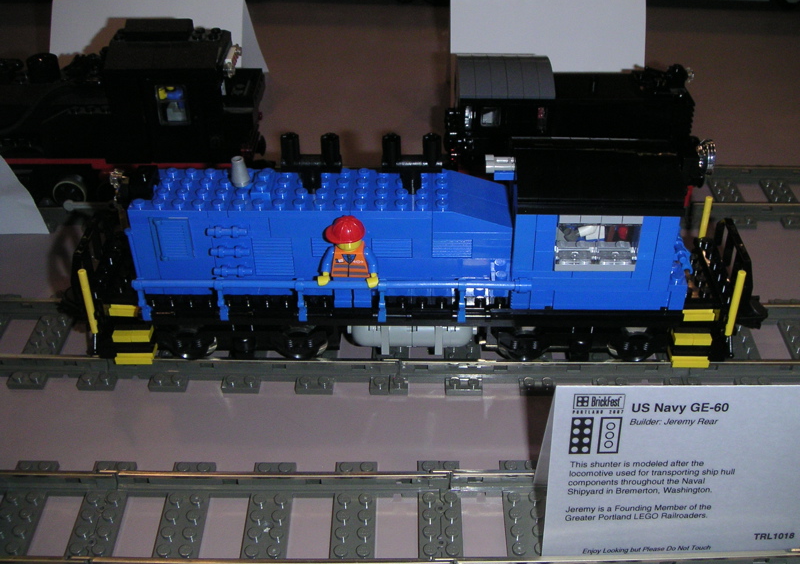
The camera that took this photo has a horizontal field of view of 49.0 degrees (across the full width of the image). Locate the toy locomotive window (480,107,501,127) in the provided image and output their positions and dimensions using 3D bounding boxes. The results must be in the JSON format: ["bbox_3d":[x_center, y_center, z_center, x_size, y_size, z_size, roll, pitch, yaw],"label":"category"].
[{"bbox_3d":[0.046,-0.085,0.449,0.010,0.012,0.004,0,37,1],"label":"toy locomotive window"}]

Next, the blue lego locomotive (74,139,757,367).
[{"bbox_3d":[0.006,-0.016,0.366,0.304,0.100,0.054,0,37,1],"label":"blue lego locomotive"}]

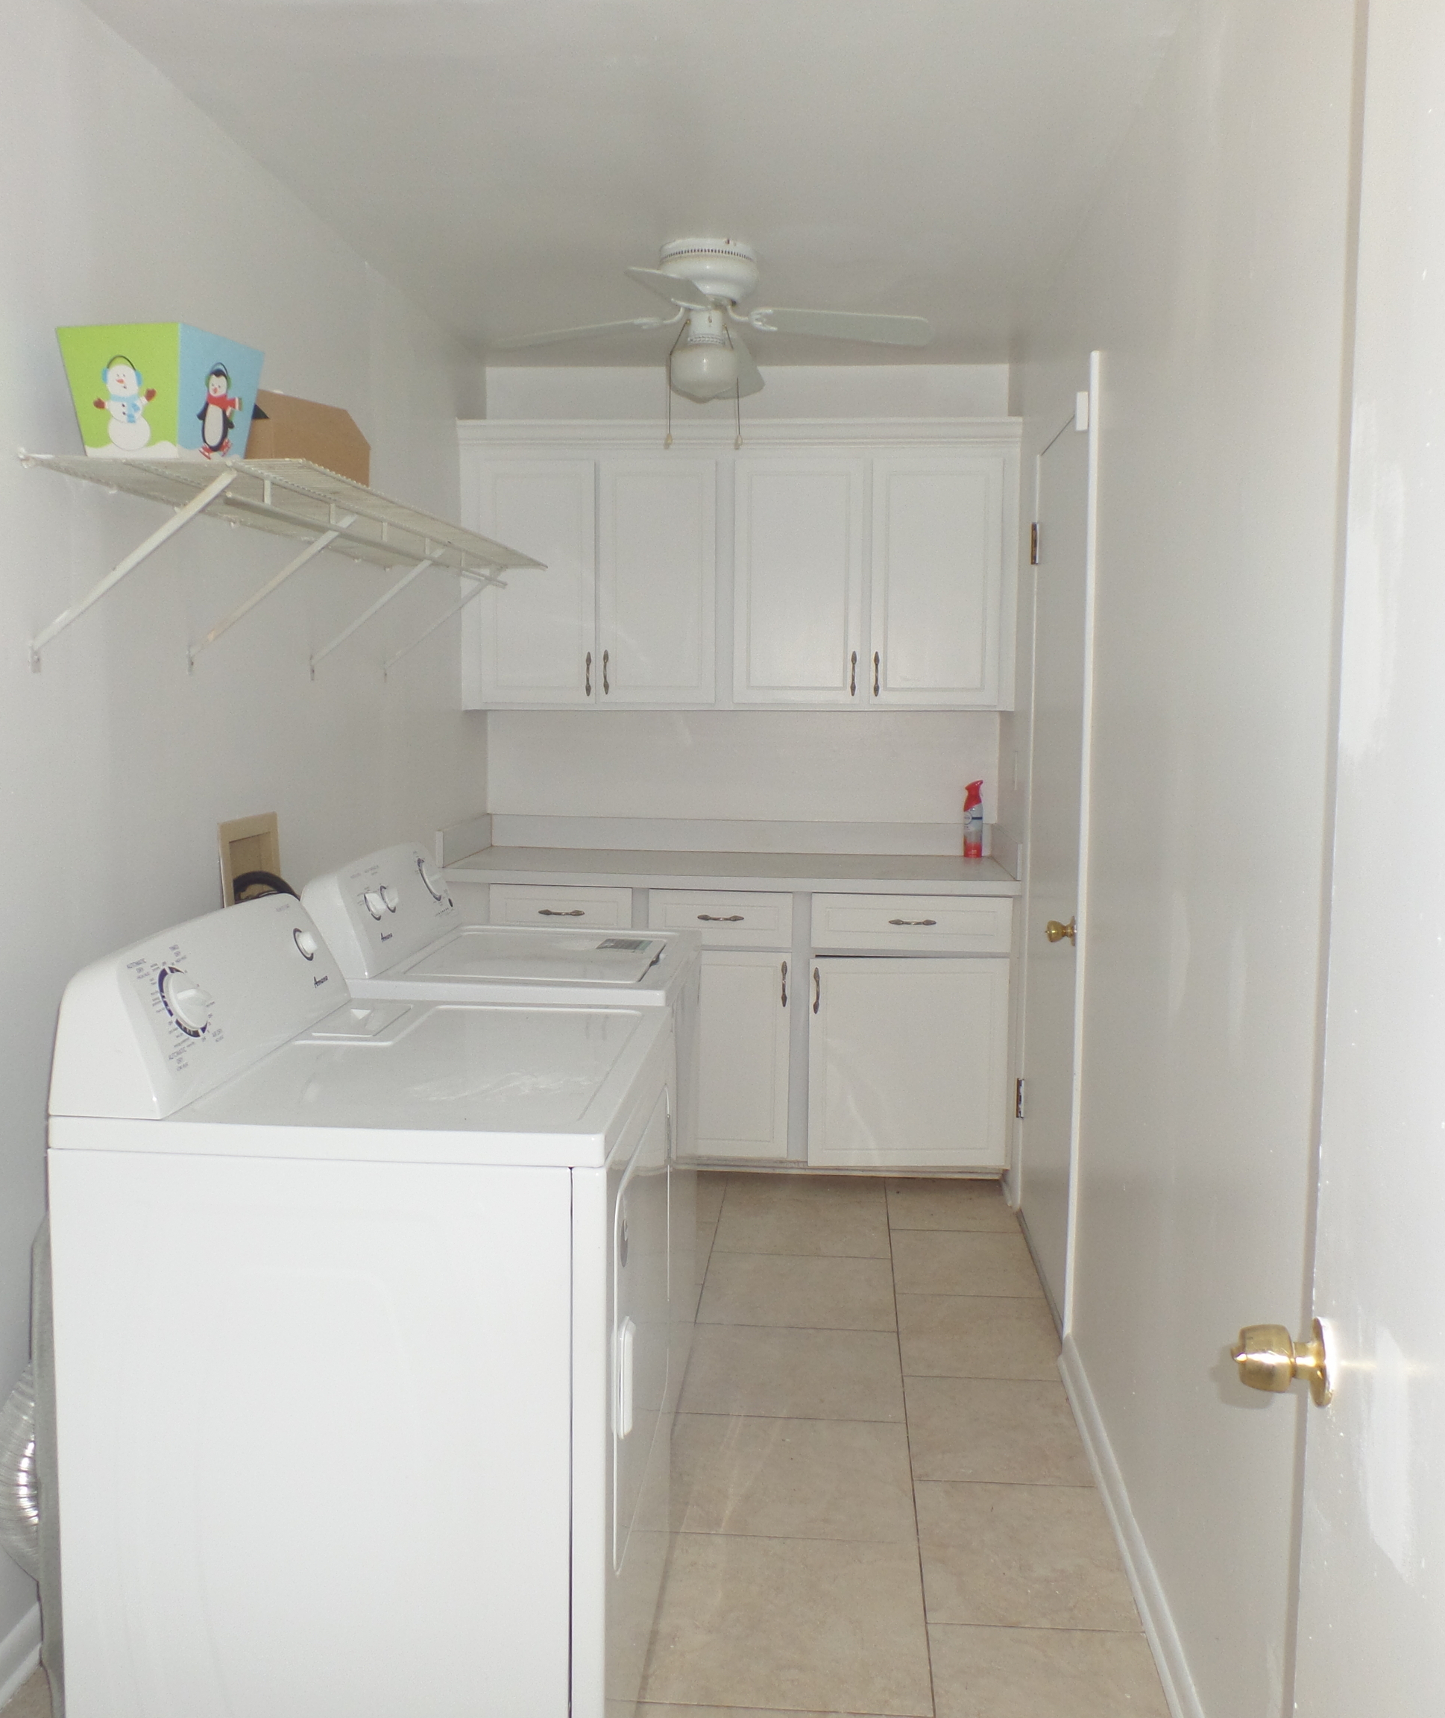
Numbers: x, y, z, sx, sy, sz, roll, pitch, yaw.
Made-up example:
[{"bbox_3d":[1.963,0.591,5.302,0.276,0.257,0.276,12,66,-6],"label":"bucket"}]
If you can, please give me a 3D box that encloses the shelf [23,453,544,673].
[{"bbox_3d":[-0.729,-0.513,3.070,0.404,0.305,1.780,1,6,4],"label":"shelf"}]

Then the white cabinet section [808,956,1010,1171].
[{"bbox_3d":[0.550,0.598,4.455,0.579,0.620,0.020,1,6,5],"label":"white cabinet section"}]

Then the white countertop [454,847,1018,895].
[{"bbox_3d":[0.035,0.034,4.743,1.687,0.042,0.615,1,6,4],"label":"white countertop"}]

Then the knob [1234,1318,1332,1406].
[{"bbox_3d":[0.429,0.384,1.168,0.068,0.065,0.065,2,6,9],"label":"knob"}]

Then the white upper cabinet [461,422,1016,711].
[{"bbox_3d":[0.053,-0.899,4.764,1.687,0.865,0.380,1,6,4],"label":"white upper cabinet"}]

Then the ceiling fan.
[{"bbox_3d":[-0.037,-1.263,3.596,1.070,0.360,1.070,1,6,5],"label":"ceiling fan"}]

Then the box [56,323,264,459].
[{"bbox_3d":[-0.857,-0.690,2.323,0.208,0.192,0.205,2,6,14],"label":"box"}]

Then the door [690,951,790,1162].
[{"bbox_3d":[-0.011,0.589,4.534,0.422,0.640,0.020,1,6,4],"label":"door"}]

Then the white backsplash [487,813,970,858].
[{"bbox_3d":[0.059,-0.074,4.882,1.600,0.104,0.020,1,6,4],"label":"white backsplash"}]

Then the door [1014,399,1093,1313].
[{"bbox_3d":[0.825,-0.003,3.749,0.045,2.048,0.820,1,6,5],"label":"door"}]

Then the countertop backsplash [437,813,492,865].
[{"bbox_3d":[-0.813,-0.059,4.841,0.023,0.107,0.610,1,6,5],"label":"countertop backsplash"}]

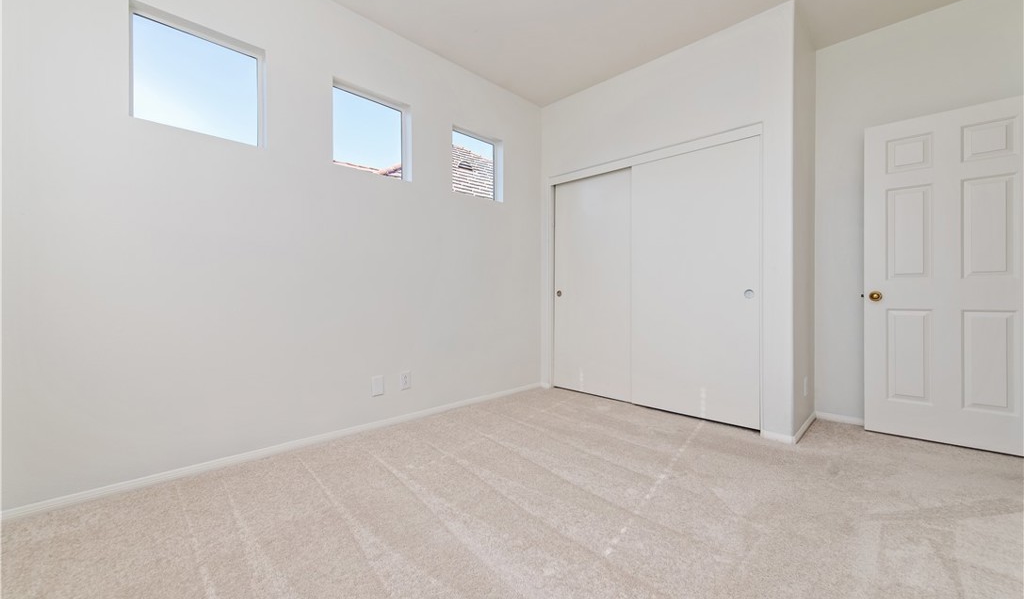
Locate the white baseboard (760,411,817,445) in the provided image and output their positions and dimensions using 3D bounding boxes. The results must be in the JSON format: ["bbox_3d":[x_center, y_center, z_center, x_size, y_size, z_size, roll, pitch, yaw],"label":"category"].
[{"bbox_3d":[1.951,0.871,2.799,0.197,0.052,0.735,1,1,45],"label":"white baseboard"}]

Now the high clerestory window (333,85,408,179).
[{"bbox_3d":[-0.976,-1.133,2.756,0.100,0.549,0.557,1,1,45],"label":"high clerestory window"}]

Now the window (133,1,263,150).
[{"bbox_3d":[-1.630,-1.128,2.098,0.100,0.549,0.557,1,1,45],"label":"window"}]

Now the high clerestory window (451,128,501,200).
[{"bbox_3d":[-0.321,-1.139,3.414,0.100,0.549,0.557,1,1,45],"label":"high clerestory window"}]

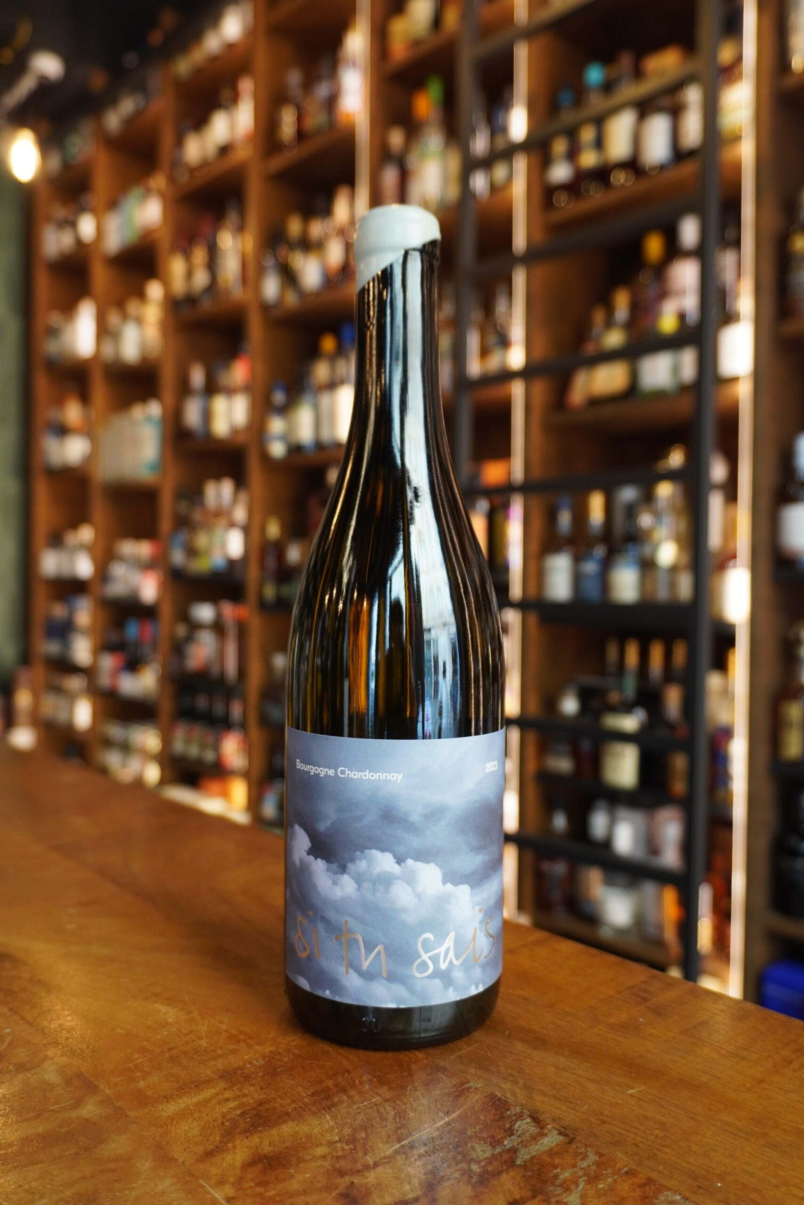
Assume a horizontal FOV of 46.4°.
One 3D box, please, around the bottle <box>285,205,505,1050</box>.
[{"bbox_3d":[-0.002,0.004,0.355,0.083,0.297,0.083,0,1,0],"label":"bottle"}]

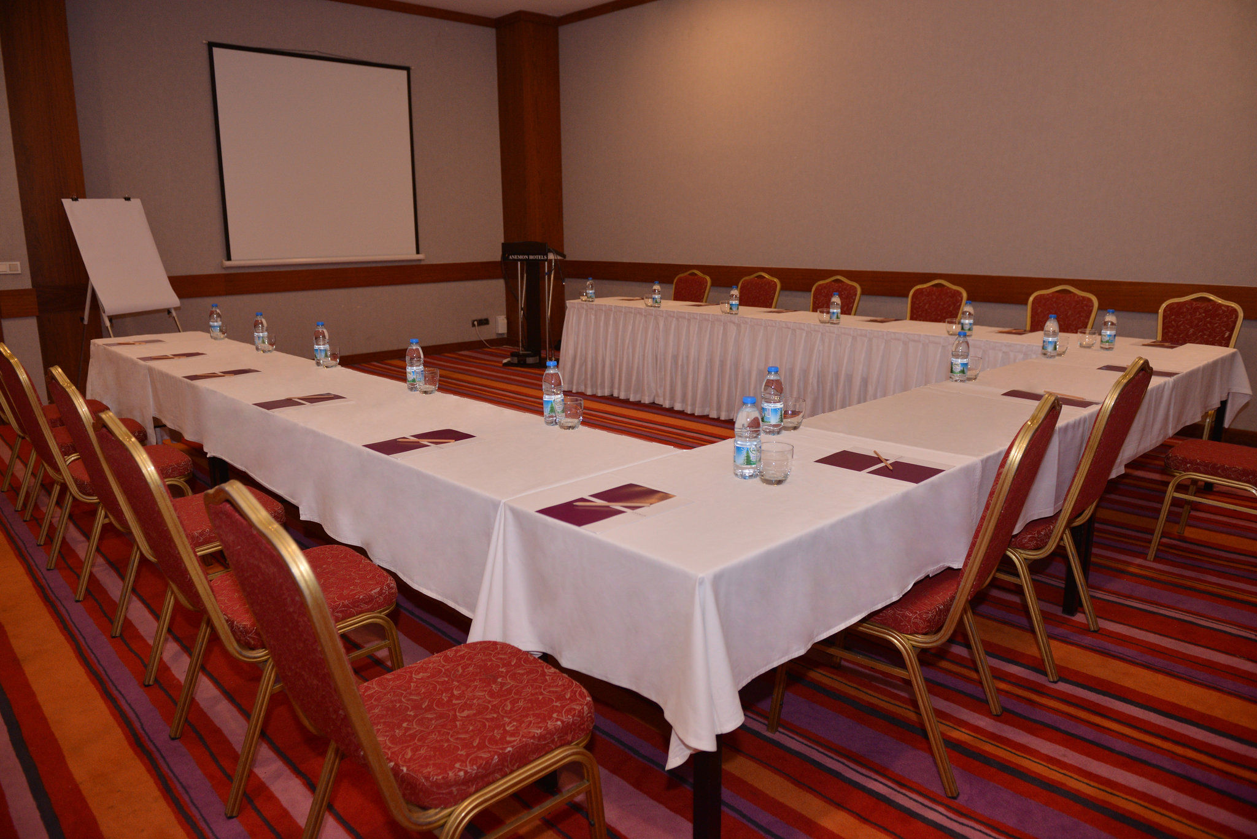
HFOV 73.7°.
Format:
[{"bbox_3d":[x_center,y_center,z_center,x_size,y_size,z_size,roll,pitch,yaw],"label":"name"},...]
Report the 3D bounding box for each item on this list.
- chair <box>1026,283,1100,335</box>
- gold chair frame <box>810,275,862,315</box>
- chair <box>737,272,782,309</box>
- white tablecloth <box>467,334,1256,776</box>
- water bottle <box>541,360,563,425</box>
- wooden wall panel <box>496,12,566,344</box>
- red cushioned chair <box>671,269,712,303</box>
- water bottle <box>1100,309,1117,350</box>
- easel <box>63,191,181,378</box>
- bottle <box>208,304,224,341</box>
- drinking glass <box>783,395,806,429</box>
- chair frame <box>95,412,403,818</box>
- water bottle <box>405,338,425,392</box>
[{"bbox_3d":[2.526,-0.313,5.167,0.570,0.962,0.455,-12,17,-43],"label":"chair"},{"bbox_3d":[1.411,-0.570,6.386,0.588,0.987,0.462,-12,17,-42],"label":"gold chair frame"},{"bbox_3d":[0.908,-0.687,6.905,0.588,0.993,0.462,-12,17,-42],"label":"chair"},{"bbox_3d":[1.400,0.098,3.099,4.194,0.378,0.744,-12,17,-42],"label":"white tablecloth"},{"bbox_3d":[-0.243,-0.088,2.663,0.067,0.202,0.067,0,13,0],"label":"water bottle"},{"bbox_3d":[-1.119,-2.650,9.571,0.480,3.660,0.480,-12,17,-43],"label":"wooden wall panel"},{"bbox_3d":[0.394,-0.791,7.333,0.570,0.962,0.455,-12,17,-43],"label":"red cushioned chair"},{"bbox_3d":[2.398,-0.449,4.176,0.067,0.202,0.067,-12,17,-42],"label":"water bottle"},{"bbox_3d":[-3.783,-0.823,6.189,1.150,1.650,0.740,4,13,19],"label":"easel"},{"bbox_3d":[-2.369,-0.557,4.809,0.067,0.202,0.067,-12,17,-42],"label":"bottle"},{"bbox_3d":[0.484,-0.017,2.476,0.077,0.086,0.077,0,13,0],"label":"drinking glass"},{"bbox_3d":[-0.939,0.395,2.100,0.570,0.962,0.455,-12,17,-43],"label":"chair frame"},{"bbox_3d":[-0.827,-0.212,3.232,0.067,0.202,0.067,-12,17,-42],"label":"water bottle"}]

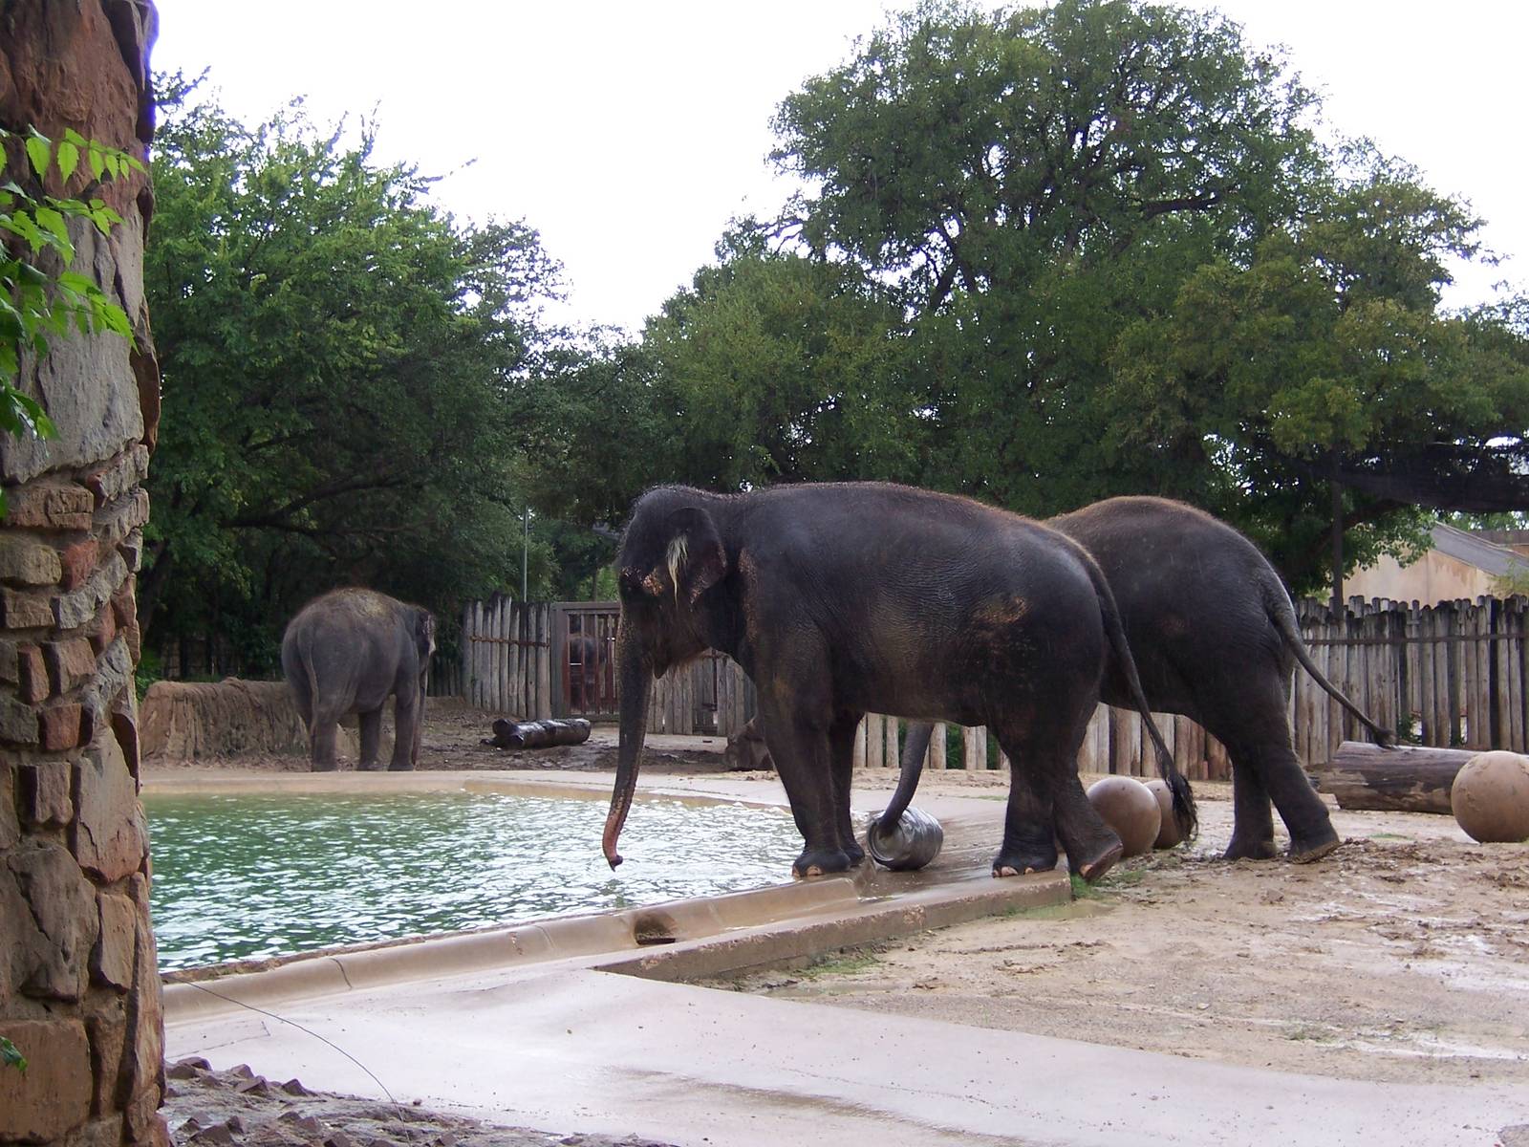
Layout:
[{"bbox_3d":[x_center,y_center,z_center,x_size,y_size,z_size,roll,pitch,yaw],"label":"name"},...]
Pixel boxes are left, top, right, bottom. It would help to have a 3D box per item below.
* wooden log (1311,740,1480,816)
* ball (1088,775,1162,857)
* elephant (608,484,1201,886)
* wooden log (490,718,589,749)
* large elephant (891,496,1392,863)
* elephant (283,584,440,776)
[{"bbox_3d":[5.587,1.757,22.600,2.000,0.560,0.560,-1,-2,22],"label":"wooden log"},{"bbox_3d":[2.538,1.729,18.800,0.560,0.560,0.560,0,-2,0],"label":"ball"},{"bbox_3d":[0.842,0.655,16.600,3.600,2.440,1.300,0,-2,3],"label":"elephant"},{"bbox_3d":[-3.271,2.317,38.500,1.550,0.450,0.450,1,-2,-35],"label":"wooden log"},{"bbox_3d":[2.572,0.718,18.200,3.300,2.440,1.300,0,-2,12],"label":"large elephant"},{"bbox_3d":[-5.050,1.316,33.000,1.250,2.280,2.800,-1,-2,35],"label":"elephant"}]

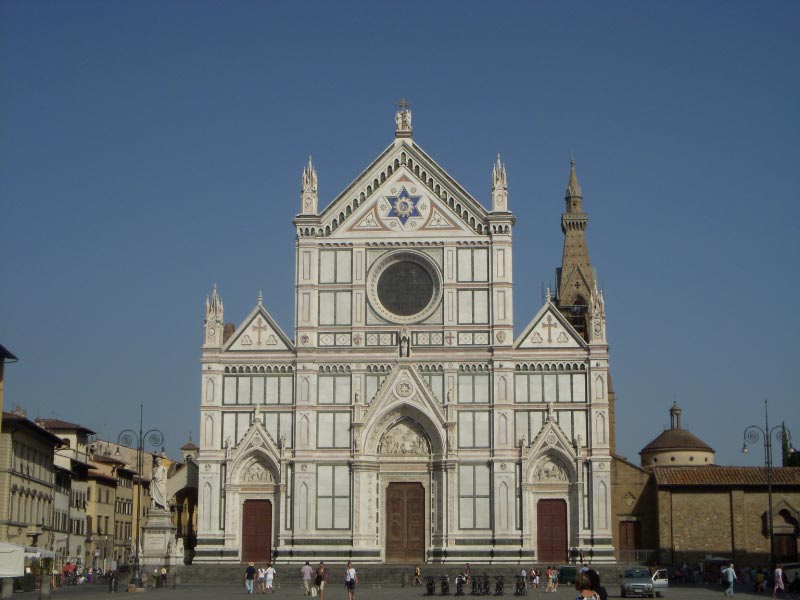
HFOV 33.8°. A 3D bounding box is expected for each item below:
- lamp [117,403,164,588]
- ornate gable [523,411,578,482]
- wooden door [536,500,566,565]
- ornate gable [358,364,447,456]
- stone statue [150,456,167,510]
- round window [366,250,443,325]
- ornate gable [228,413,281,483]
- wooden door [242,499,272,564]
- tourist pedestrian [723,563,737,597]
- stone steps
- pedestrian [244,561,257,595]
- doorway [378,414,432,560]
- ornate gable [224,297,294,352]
[{"bbox_3d":[-21.869,16.328,110.850,4.052,15.356,1.000,0,-12,2],"label":"lamp"},{"bbox_3d":[15.070,14.792,131.919,5.652,7.201,1.500,-1,-11,3],"label":"ornate gable"},{"bbox_3d":[15.177,23.074,131.280,2.954,6.345,0.300,-1,-11,3],"label":"wooden door"},{"bbox_3d":[0.275,11.353,134.745,8.961,9.396,1.400,0,-12,2],"label":"ornate gable"},{"bbox_3d":[-22.995,17.721,126.236,1.727,5.104,1.600,0,-12,2],"label":"stone statue"},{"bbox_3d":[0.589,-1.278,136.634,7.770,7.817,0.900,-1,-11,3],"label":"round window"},{"bbox_3d":[-14.584,15.022,133.299,5.519,7.127,1.500,-1,-11,3],"label":"ornate gable"},{"bbox_3d":[-14.534,23.736,134.549,3.075,6.433,0.300,0,-12,2],"label":"wooden door"},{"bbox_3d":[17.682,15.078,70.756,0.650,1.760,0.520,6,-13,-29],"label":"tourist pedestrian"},{"bbox_3d":[0.280,25.549,122.437,41.742,1.872,5.000,0,-12,2],"label":"stone steps"},{"bbox_3d":[-8.141,15.192,71.909,0.580,1.800,0.450,0,-11,0],"label":"pedestrian"},{"bbox_3d":[0.529,19.371,134.266,5.379,14.884,1.300,0,-12,2],"label":"doorway"},{"bbox_3d":[-14.411,2.606,136.027,7.299,5.855,1.000,-1,-11,3],"label":"ornate gable"}]

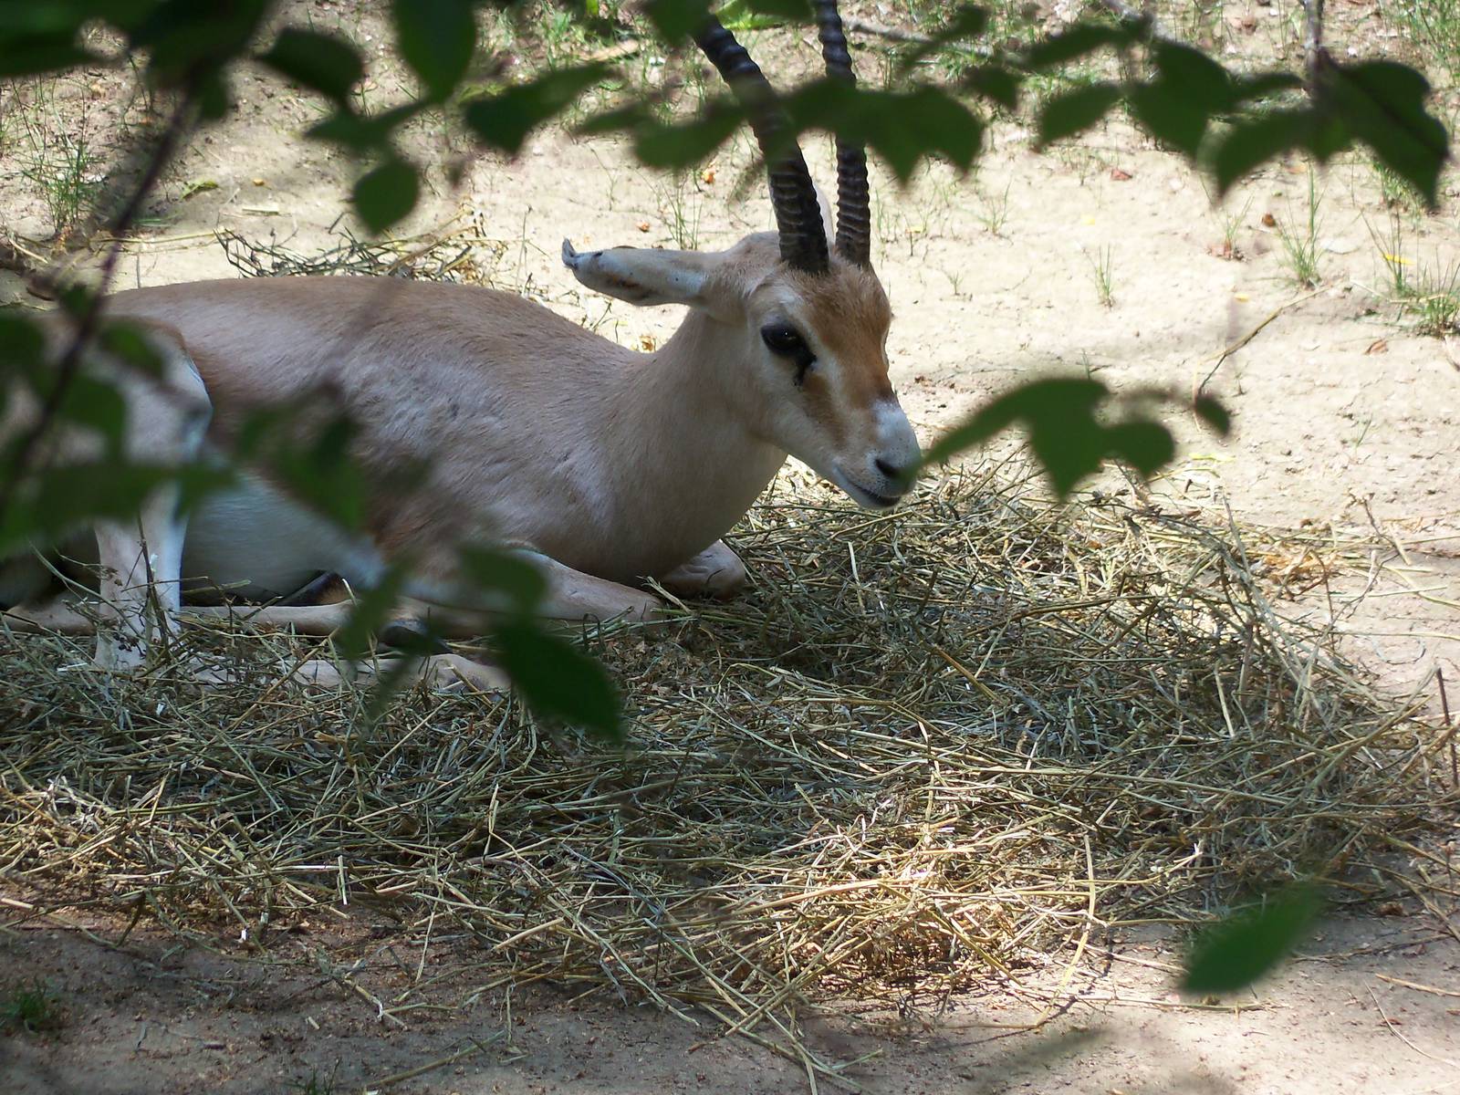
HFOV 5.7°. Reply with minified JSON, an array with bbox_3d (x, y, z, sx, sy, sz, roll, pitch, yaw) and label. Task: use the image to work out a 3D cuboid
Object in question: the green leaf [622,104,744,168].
[{"bbox_3d":[-0.021,-0.181,6.500,0.054,0.028,0.035,0,14,0],"label":"green leaf"}]

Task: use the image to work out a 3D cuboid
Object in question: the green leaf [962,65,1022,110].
[{"bbox_3d":[0.117,-0.206,6.600,0.026,0.020,0.028,0,14,0],"label":"green leaf"}]

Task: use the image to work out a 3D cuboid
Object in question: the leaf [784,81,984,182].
[{"bbox_3d":[0.068,-0.183,6.500,0.088,0.044,0.045,0,14,0],"label":"leaf"}]

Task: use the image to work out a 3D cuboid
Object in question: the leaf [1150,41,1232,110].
[{"bbox_3d":[0.203,-0.207,6.500,0.036,0.031,0.035,0,14,0],"label":"leaf"}]

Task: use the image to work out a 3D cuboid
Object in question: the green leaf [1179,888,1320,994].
[{"bbox_3d":[0.198,0.149,5.600,0.062,0.028,0.035,-34,12,0],"label":"green leaf"}]

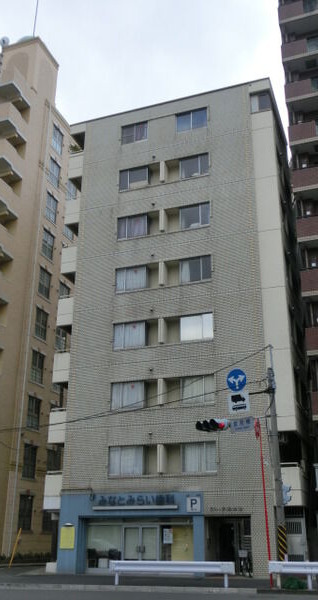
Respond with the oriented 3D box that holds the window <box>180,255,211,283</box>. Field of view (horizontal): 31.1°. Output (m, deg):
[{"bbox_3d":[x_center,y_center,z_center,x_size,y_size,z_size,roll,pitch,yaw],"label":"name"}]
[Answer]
[{"bbox_3d":[1.741,-1.387,26.809,1.469,1.241,0.140,-7,-23,18],"label":"window"}]

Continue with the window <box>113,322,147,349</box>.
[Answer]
[{"bbox_3d":[-1.410,1.675,27.075,1.668,1.332,0.120,-7,-24,18],"label":"window"}]

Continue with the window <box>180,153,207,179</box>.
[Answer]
[{"bbox_3d":[1.799,-6.702,28.893,1.490,1.228,0.140,-7,-23,18],"label":"window"}]

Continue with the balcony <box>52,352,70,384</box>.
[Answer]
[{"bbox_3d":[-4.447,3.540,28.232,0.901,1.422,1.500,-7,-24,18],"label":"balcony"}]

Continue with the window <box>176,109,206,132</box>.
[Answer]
[{"bbox_3d":[1.734,-9.381,29.979,1.661,1.173,0.140,-7,-23,18],"label":"window"}]

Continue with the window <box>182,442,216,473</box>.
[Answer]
[{"bbox_3d":[1.679,6.595,23.866,1.545,1.332,0.120,-7,-24,18],"label":"window"}]

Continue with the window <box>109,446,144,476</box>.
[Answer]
[{"bbox_3d":[-1.422,6.949,24.709,1.629,1.194,0.140,-7,-23,18],"label":"window"}]

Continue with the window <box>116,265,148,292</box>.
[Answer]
[{"bbox_3d":[-1.387,-1.043,28.196,1.668,1.332,0.120,-7,-24,18],"label":"window"}]

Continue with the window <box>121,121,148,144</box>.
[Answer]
[{"bbox_3d":[-1.365,-9.227,31.592,1.570,1.274,0.120,-7,-24,18],"label":"window"}]

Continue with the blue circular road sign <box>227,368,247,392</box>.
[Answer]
[{"bbox_3d":[2.911,3.004,21.400,0.900,0.900,0.060,-17,-28,36],"label":"blue circular road sign"}]

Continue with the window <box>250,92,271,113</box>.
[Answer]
[{"bbox_3d":[5.239,-10.242,29.531,0.985,1.226,0.120,-7,-24,18],"label":"window"}]

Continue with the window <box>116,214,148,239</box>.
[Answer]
[{"bbox_3d":[-1.327,-3.686,28.886,1.633,1.259,0.140,-7,-23,18],"label":"window"}]

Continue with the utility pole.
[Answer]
[{"bbox_3d":[4.107,5.499,19.885,0.320,8.098,0.320,-7,-23,18],"label":"utility pole"}]

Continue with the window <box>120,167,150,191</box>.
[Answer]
[{"bbox_3d":[-1.341,-6.474,30.438,1.668,1.342,0.120,-7,-24,18],"label":"window"}]

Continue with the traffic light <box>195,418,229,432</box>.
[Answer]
[{"bbox_3d":[2.020,4.758,21.600,1.200,0.400,0.420,-20,-29,41],"label":"traffic light"}]

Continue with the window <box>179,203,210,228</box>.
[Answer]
[{"bbox_3d":[1.788,-4.057,27.849,1.462,1.180,0.140,-7,-23,18],"label":"window"}]

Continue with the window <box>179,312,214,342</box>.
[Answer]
[{"bbox_3d":[1.723,1.278,26.062,1.589,1.322,0.120,-7,-24,18],"label":"window"}]

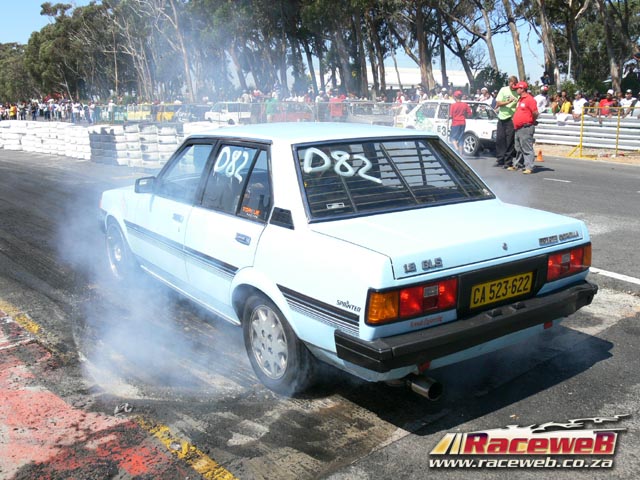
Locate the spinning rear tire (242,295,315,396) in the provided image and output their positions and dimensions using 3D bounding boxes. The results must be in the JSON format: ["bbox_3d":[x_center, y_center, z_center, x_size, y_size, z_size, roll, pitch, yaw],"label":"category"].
[{"bbox_3d":[-0.199,0.529,3.482,0.190,0.575,0.575,-9,15,-35],"label":"spinning rear tire"}]

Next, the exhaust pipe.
[{"bbox_3d":[0.474,0.664,2.941,0.085,0.085,0.165,-9,15,-35],"label":"exhaust pipe"}]

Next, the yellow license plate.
[{"bbox_3d":[0.865,0.238,3.055,0.440,0.117,0.020,-9,17,-35],"label":"yellow license plate"}]

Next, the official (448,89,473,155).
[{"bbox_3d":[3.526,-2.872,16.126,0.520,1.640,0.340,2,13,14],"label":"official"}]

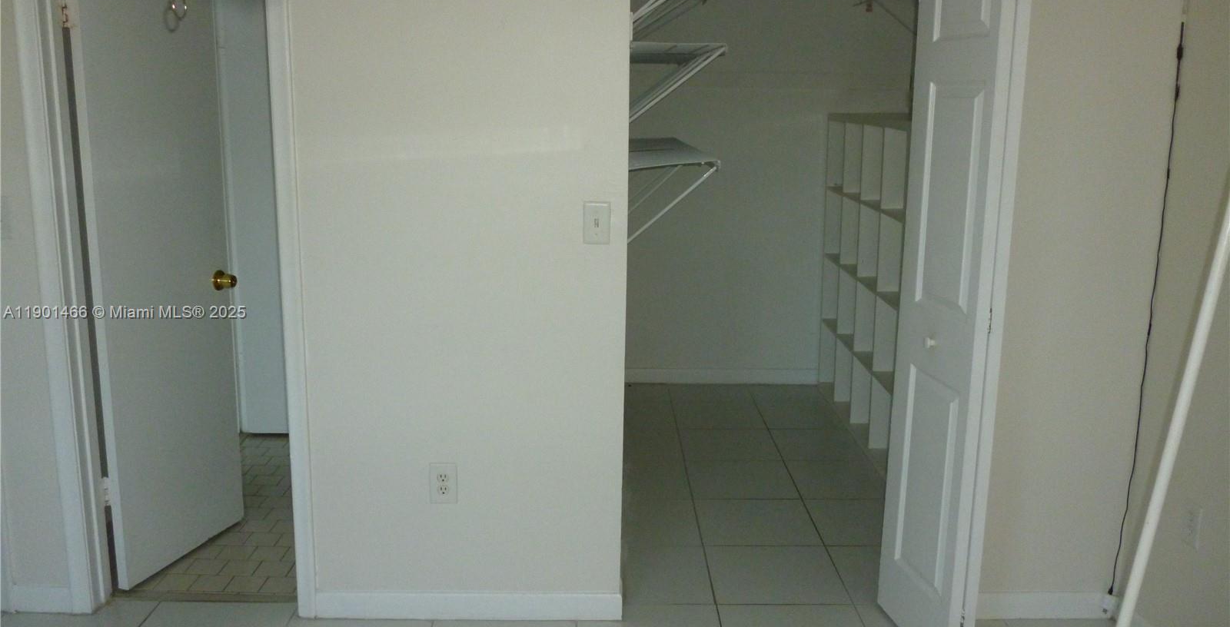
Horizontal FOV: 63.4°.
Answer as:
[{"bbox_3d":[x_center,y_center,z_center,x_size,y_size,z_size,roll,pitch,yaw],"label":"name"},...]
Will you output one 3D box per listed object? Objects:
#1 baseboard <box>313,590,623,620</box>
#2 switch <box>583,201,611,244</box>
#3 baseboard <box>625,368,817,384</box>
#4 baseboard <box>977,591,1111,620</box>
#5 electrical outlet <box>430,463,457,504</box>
[{"bbox_3d":[-0.435,0.876,2.996,0.915,0.088,0.015,0,12,-1],"label":"baseboard"},{"bbox_3d":[-0.050,-0.251,2.765,0.074,0.118,0.012,0,12,-1],"label":"switch"},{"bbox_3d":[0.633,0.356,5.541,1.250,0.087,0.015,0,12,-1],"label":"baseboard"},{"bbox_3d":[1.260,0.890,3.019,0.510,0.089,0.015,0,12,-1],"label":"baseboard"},{"bbox_3d":[-0.502,0.498,2.917,0.077,0.123,0.010,0,12,-1],"label":"electrical outlet"}]

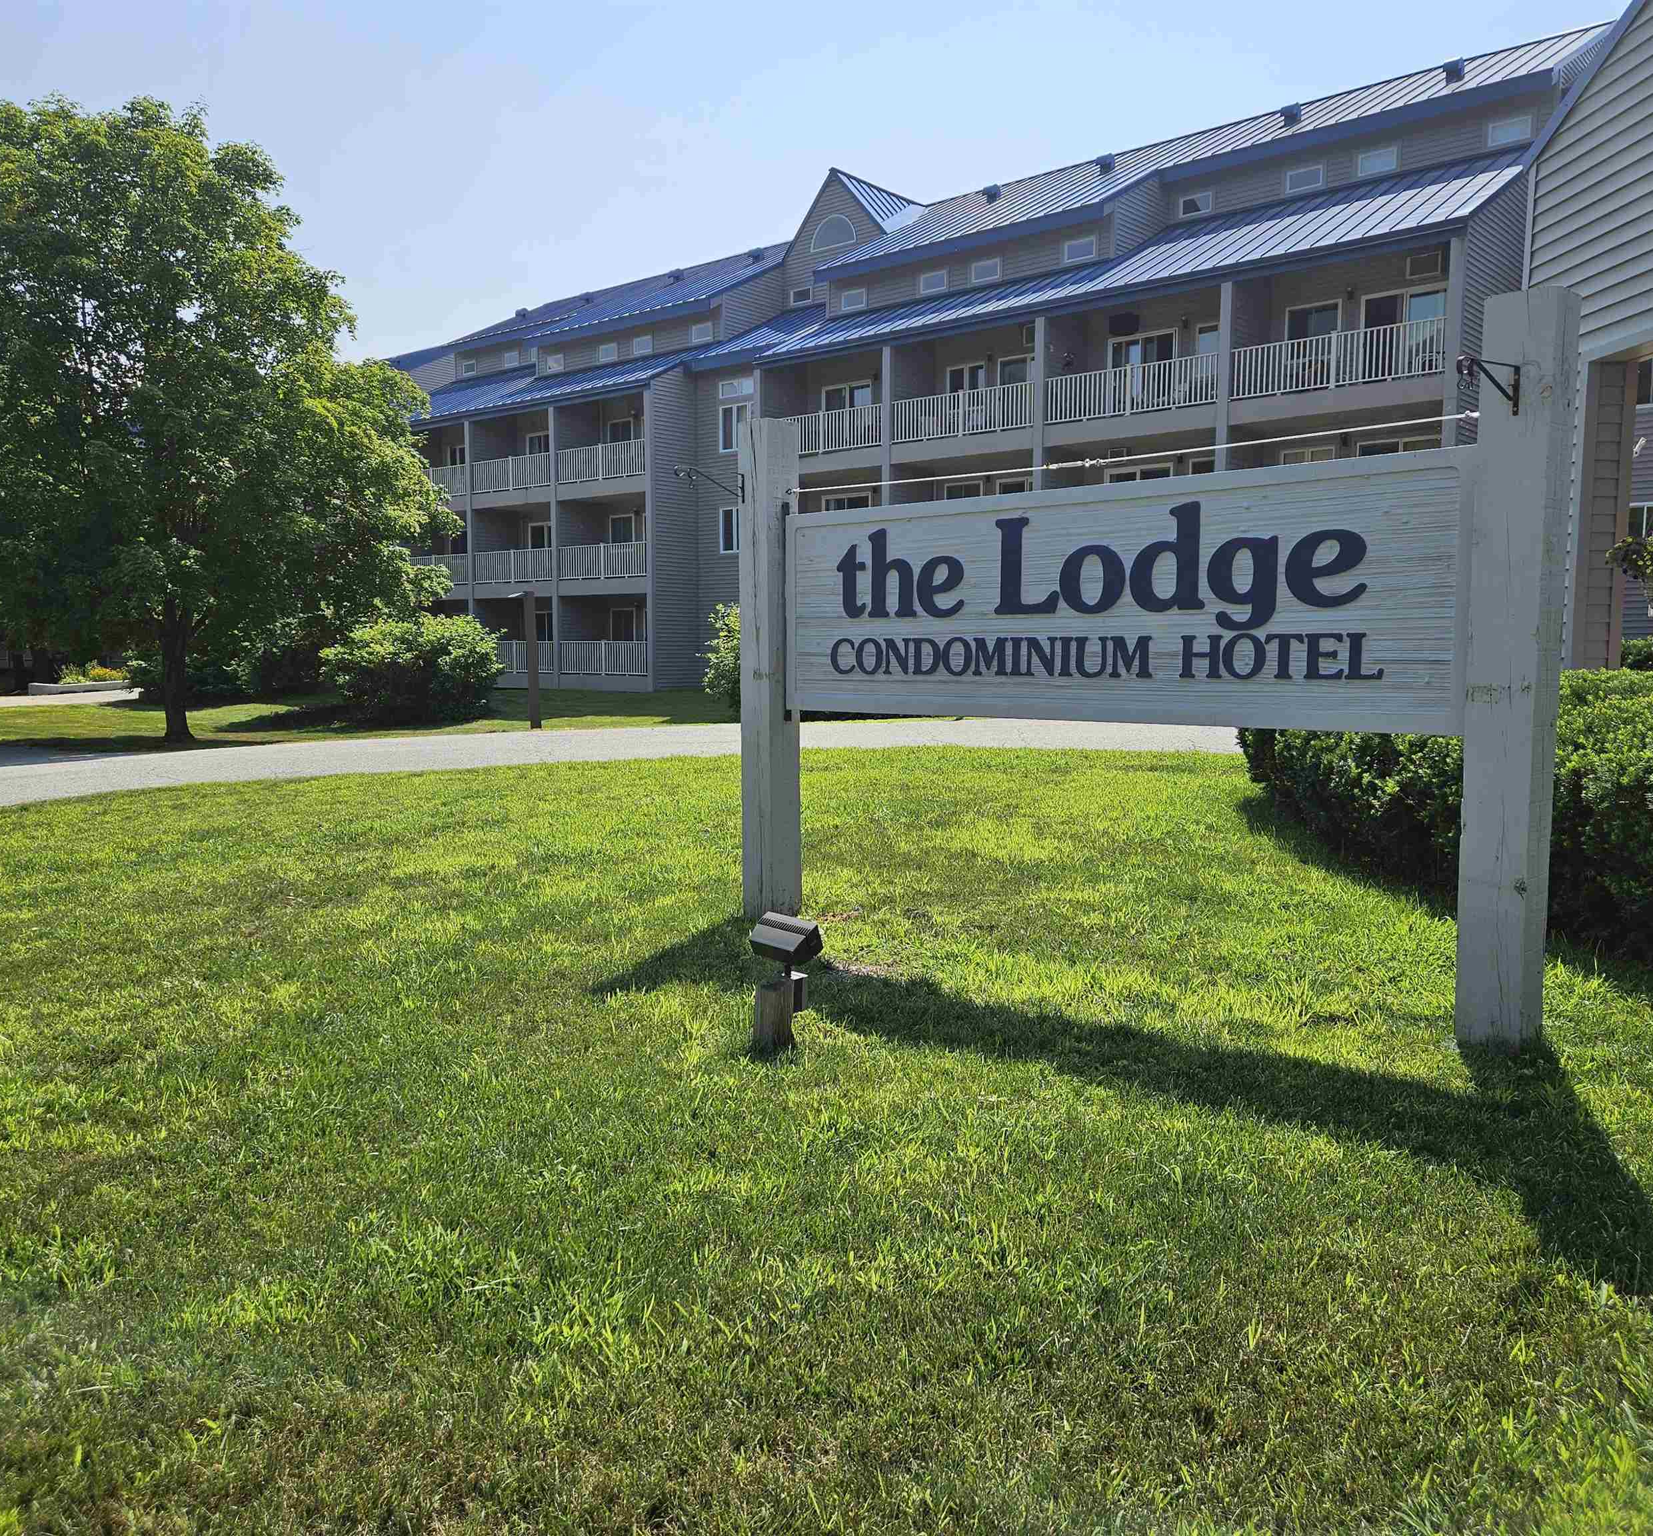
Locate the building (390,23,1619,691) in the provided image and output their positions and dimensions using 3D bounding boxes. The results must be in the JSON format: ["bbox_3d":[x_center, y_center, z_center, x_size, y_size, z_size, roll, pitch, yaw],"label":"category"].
[{"bbox_3d":[2.651,-10.389,43.113,38.888,15.580,18.870,4,7,41],"label":"building"}]

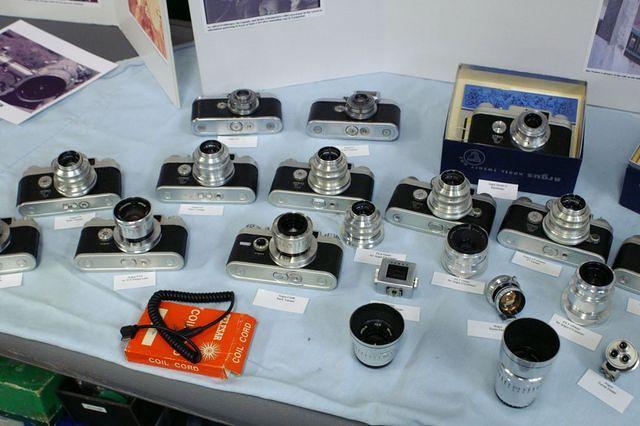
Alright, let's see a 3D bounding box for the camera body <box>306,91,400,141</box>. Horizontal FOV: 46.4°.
[{"bbox_3d":[0.050,-0.151,1.095,0.134,0.058,0.068,2,43,3],"label":"camera body"}]

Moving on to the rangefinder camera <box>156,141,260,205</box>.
[{"bbox_3d":[-0.147,-0.068,0.982,0.133,0.077,0.080,0,44,1],"label":"rangefinder camera"}]

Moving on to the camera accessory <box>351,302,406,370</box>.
[{"bbox_3d":[0.060,0.133,0.793,0.058,0.048,0.058,-1,44,1],"label":"camera accessory"}]

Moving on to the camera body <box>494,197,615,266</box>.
[{"bbox_3d":[0.292,0.007,0.899,0.133,0.071,0.076,17,46,20],"label":"camera body"}]

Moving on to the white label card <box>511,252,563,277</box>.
[{"bbox_3d":[0.260,0.061,0.892,0.056,0.002,0.019,19,47,21],"label":"white label card"}]

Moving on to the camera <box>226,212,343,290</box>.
[{"bbox_3d":[-0.039,0.029,0.883,0.133,0.082,0.075,6,43,6],"label":"camera"}]

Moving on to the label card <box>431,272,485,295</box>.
[{"bbox_3d":[0.165,0.083,0.883,0.061,0.002,0.019,11,44,11],"label":"label card"}]

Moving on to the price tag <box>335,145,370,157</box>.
[{"bbox_3d":[0.045,-0.088,1.054,0.050,0.001,0.022,-2,44,-1],"label":"price tag"}]

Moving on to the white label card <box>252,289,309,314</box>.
[{"bbox_3d":[-0.044,0.102,0.859,0.060,0.002,0.025,8,44,11],"label":"white label card"}]

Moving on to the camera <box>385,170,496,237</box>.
[{"bbox_3d":[0.159,-0.027,0.945,0.134,0.079,0.076,13,44,14],"label":"camera"}]

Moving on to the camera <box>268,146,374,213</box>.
[{"bbox_3d":[0.005,-0.054,0.974,0.133,0.071,0.076,6,44,6],"label":"camera"}]

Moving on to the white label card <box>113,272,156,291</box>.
[{"bbox_3d":[-0.220,0.082,0.888,0.049,0.002,0.022,-5,43,-3],"label":"white label card"}]

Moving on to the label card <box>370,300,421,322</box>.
[{"bbox_3d":[0.086,0.112,0.852,0.058,0.002,0.022,6,43,6],"label":"label card"}]

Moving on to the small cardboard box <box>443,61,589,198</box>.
[{"bbox_3d":[0.269,-0.119,1.038,0.177,0.062,0.180,10,45,11],"label":"small cardboard box"}]

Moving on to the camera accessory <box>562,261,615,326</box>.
[{"bbox_3d":[0.297,0.087,0.820,0.049,0.059,0.049,-2,43,0],"label":"camera accessory"}]

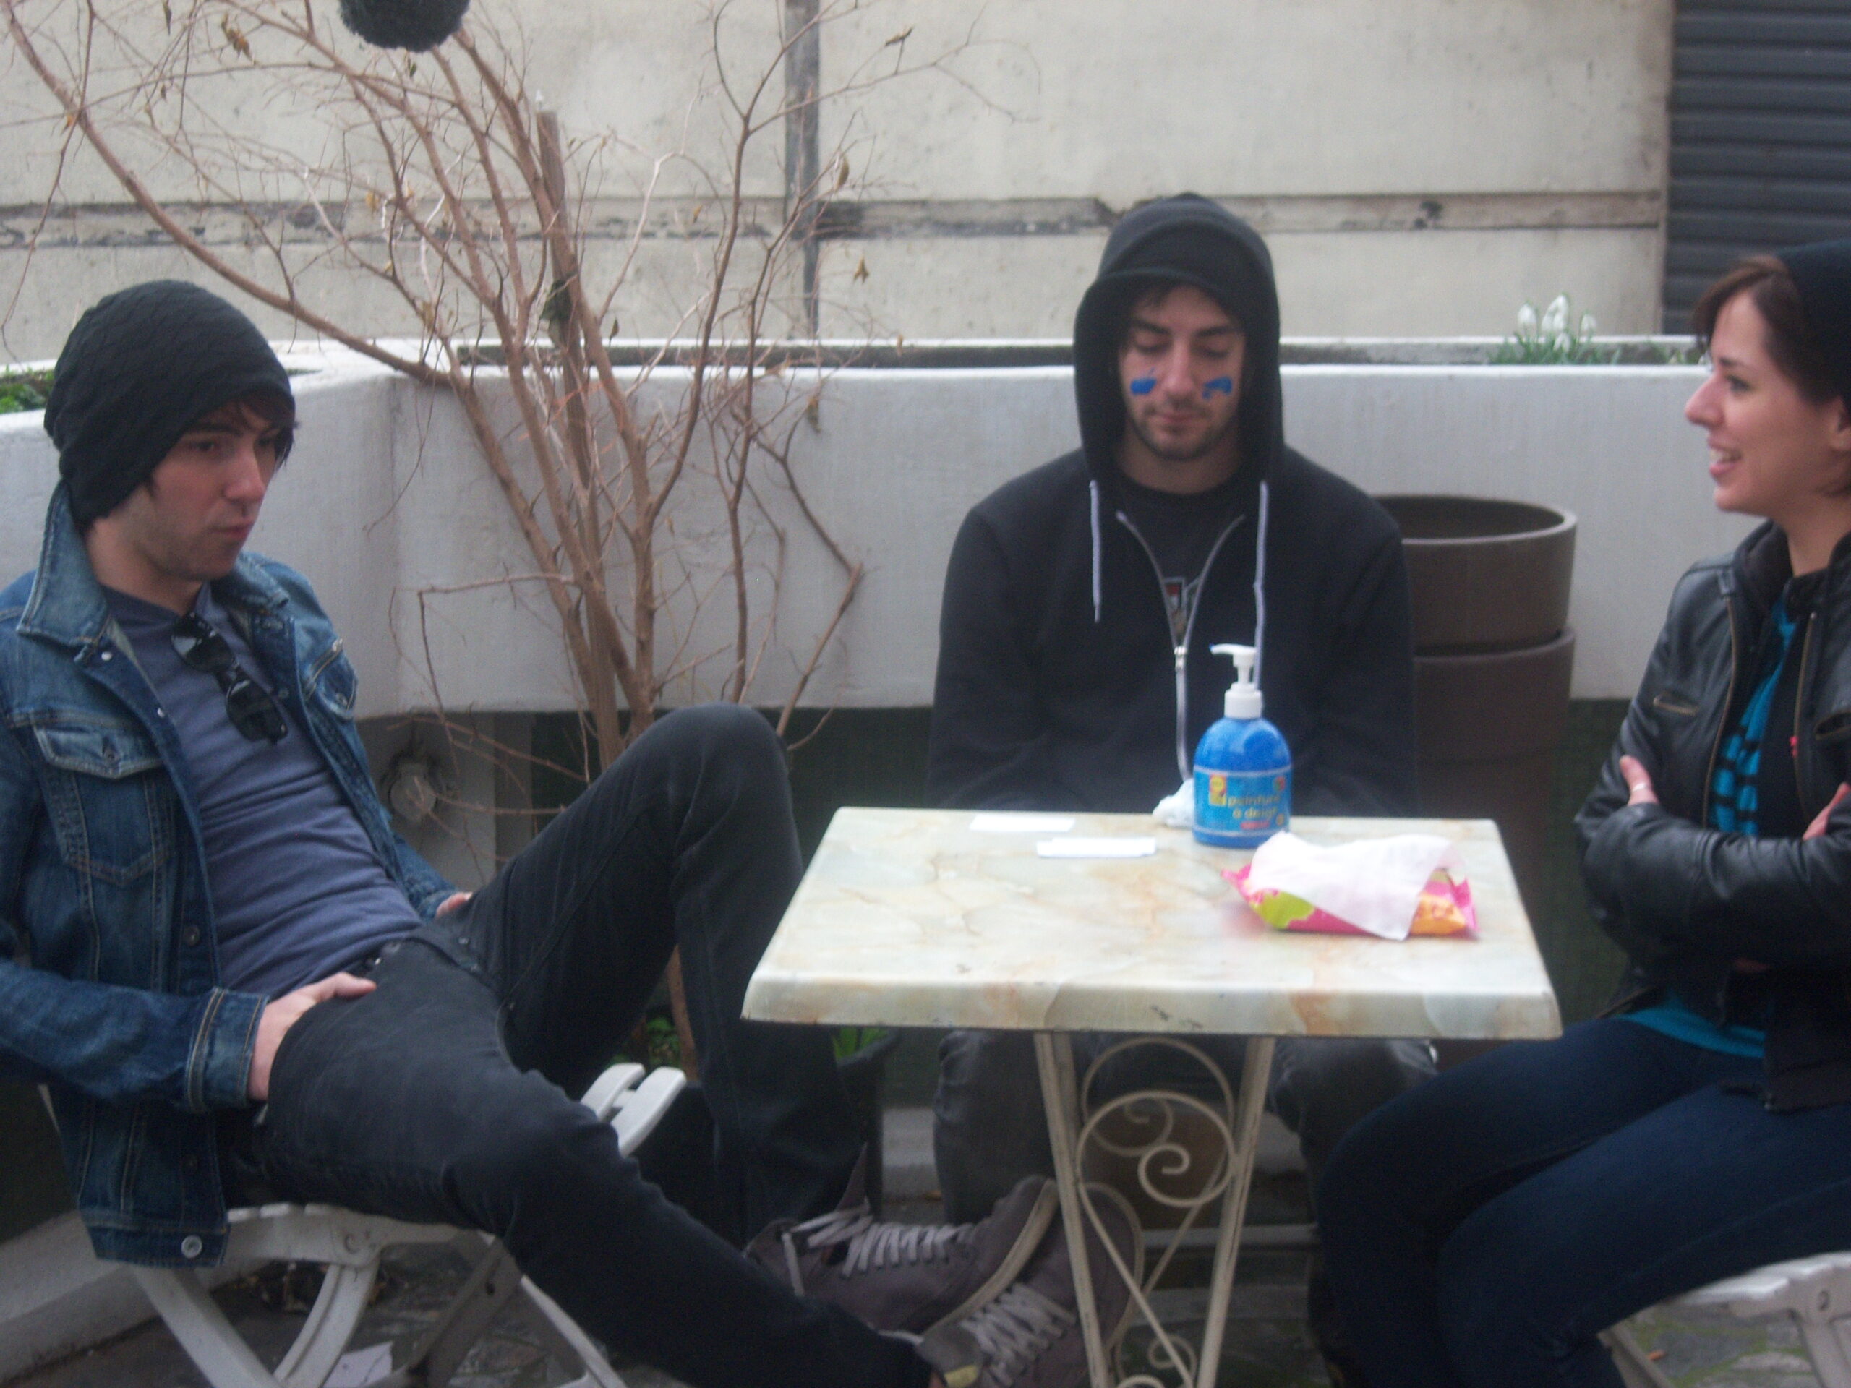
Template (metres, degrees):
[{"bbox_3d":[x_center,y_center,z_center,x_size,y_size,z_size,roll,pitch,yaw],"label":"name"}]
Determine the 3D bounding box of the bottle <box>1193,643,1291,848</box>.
[{"bbox_3d":[0.290,0.044,3.271,0.089,0.184,0.087,0,10,2],"label":"bottle"}]

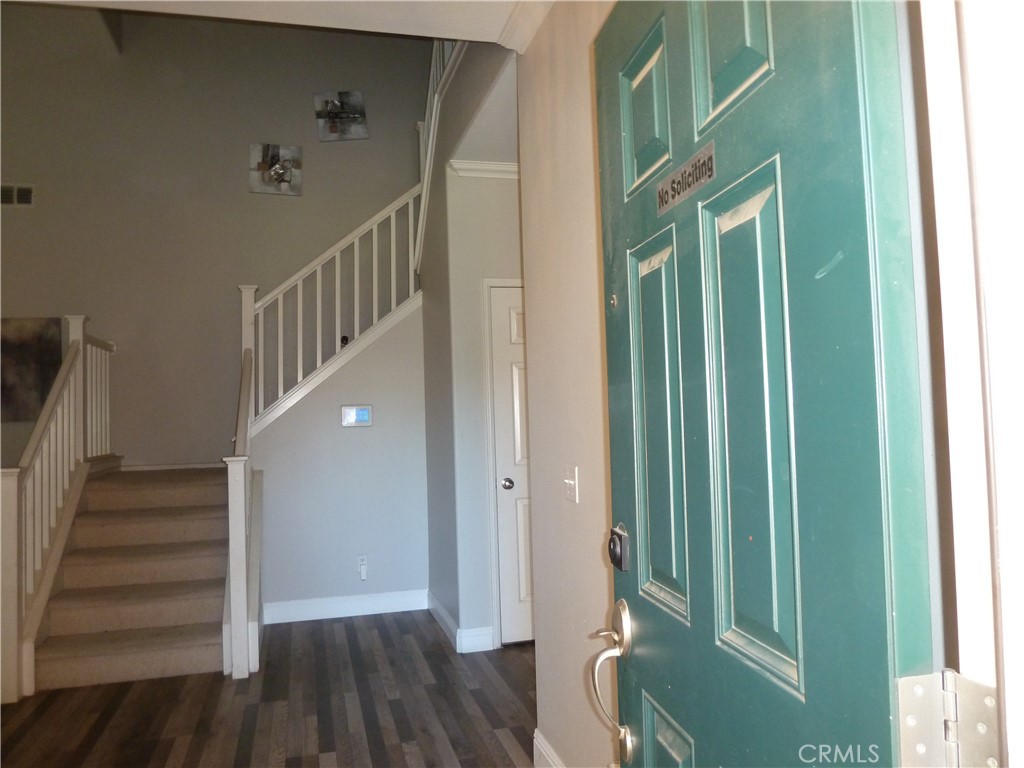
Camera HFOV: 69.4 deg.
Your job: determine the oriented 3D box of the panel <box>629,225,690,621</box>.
[{"bbox_3d":[0.244,0.062,1.232,0.025,0.620,0.210,-1,-3,-11],"label":"panel"}]

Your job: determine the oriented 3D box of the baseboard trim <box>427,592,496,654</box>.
[{"bbox_3d":[-0.339,1.445,4.587,0.210,0.135,1.020,-1,-3,-16],"label":"baseboard trim"}]

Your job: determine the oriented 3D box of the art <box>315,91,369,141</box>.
[{"bbox_3d":[-1.420,-2.231,6.171,0.405,0.405,0.030,-8,-1,-16],"label":"art"}]

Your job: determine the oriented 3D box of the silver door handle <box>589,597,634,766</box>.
[{"bbox_3d":[0.184,0.567,1.396,0.070,0.310,0.080,-1,-3,-11],"label":"silver door handle"}]

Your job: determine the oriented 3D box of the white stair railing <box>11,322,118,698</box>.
[{"bbox_3d":[-2.698,0.578,4.554,0.130,2.000,2.120,-1,-3,-16],"label":"white stair railing"}]

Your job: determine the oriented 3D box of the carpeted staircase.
[{"bbox_3d":[-2.209,1.088,4.728,0.900,0.970,2.000,-1,-3,-16],"label":"carpeted staircase"}]

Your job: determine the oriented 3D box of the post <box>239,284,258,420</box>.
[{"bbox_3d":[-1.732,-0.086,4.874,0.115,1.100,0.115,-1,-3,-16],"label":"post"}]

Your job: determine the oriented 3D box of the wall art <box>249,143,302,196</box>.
[{"bbox_3d":[-1.911,-1.739,6.006,0.405,0.405,0.030,-1,-3,-16],"label":"wall art"}]

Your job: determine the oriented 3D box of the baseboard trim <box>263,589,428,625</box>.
[{"bbox_3d":[-1.092,1.482,4.918,1.060,0.135,0.020,-1,-3,-16],"label":"baseboard trim"}]

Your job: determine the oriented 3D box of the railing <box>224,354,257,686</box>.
[{"bbox_3d":[-1.552,0.632,4.282,0.150,1.800,1.060,-1,-3,-16],"label":"railing"}]

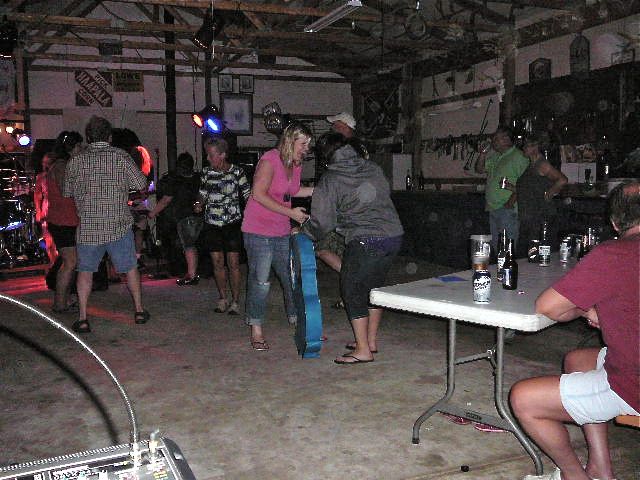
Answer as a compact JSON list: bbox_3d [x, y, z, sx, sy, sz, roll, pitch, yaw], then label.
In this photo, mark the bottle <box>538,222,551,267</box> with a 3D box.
[{"bbox_3d":[1.237,0.023,3.546,0.062,0.235,0.062,0,5,0],"label":"bottle"}]

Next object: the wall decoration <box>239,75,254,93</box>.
[{"bbox_3d":[-1.141,-2.445,10.130,0.226,0.280,0.025,-2,5,-20],"label":"wall decoration"}]

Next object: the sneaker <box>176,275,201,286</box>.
[{"bbox_3d":[-1.508,0.455,7.417,0.280,0.110,0.105,-2,6,-21],"label":"sneaker"}]

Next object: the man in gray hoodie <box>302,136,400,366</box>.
[{"bbox_3d":[0.216,0.040,4.433,0.620,1.530,0.500,3,6,23],"label":"man in gray hoodie"}]

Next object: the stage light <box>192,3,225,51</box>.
[{"bbox_3d":[-1.149,-2.190,6.670,0.230,0.400,0.230,34,2,-8],"label":"stage light"}]

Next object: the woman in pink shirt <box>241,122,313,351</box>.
[{"bbox_3d":[-0.326,-0.049,4.846,0.440,1.610,0.470,4,7,35],"label":"woman in pink shirt"}]

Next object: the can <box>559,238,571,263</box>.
[{"bbox_3d":[1.409,0.065,3.717,0.066,0.122,0.066,0,5,0],"label":"can"}]

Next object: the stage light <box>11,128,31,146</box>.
[{"bbox_3d":[-4.077,-1.395,8.809,0.210,0.210,0.280,-3,18,-28],"label":"stage light"}]

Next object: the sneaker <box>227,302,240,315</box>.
[{"bbox_3d":[-0.785,0.612,5.904,0.105,0.100,0.270,1,6,11],"label":"sneaker"}]

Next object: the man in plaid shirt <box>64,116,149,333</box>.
[{"bbox_3d":[-1.815,-0.140,5.500,0.700,1.760,0.520,-2,5,-16],"label":"man in plaid shirt"}]

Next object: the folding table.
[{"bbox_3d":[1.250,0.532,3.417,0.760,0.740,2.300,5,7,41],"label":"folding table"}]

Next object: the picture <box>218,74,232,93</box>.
[{"bbox_3d":[-1.462,-2.434,10.050,0.226,0.280,0.025,-2,5,-20],"label":"picture"}]

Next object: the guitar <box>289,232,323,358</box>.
[{"bbox_3d":[-0.098,0.381,4.480,0.120,0.880,0.350,-6,5,-14],"label":"guitar"}]

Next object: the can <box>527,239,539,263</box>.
[{"bbox_3d":[1.221,0.066,3.715,0.066,0.122,0.066,0,5,0],"label":"can"}]

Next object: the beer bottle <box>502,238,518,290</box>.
[{"bbox_3d":[0.809,0.102,2.742,0.063,0.217,0.063,0,5,0],"label":"beer bottle"}]

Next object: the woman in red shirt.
[{"bbox_3d":[-2.336,-0.174,5.962,0.380,1.620,0.440,-4,7,-37],"label":"woman in red shirt"}]

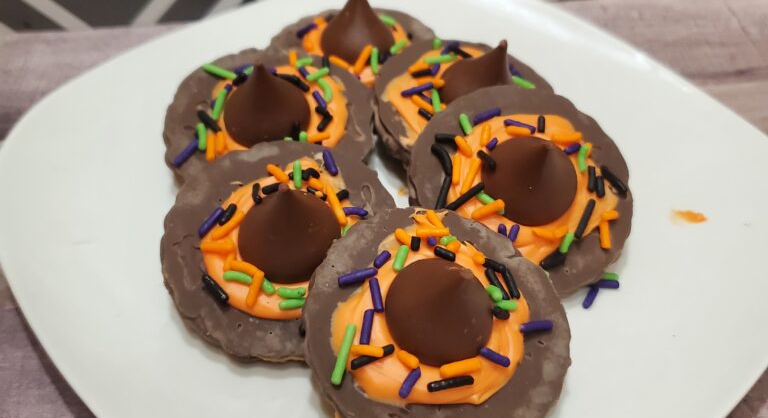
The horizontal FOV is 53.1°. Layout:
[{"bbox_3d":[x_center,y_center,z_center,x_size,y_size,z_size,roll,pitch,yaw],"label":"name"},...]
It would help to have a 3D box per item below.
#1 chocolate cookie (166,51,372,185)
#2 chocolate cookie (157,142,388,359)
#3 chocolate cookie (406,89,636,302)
[{"bbox_3d":[-0.030,-0.030,0.204,0.058,0.029,0.058,0,52,-6],"label":"chocolate cookie"},{"bbox_3d":[-0.023,0.003,0.175,0.058,0.029,0.058,0,58,-5],"label":"chocolate cookie"},{"bbox_3d":[0.036,-0.009,0.185,0.058,0.029,0.058,0,67,-6],"label":"chocolate cookie"}]

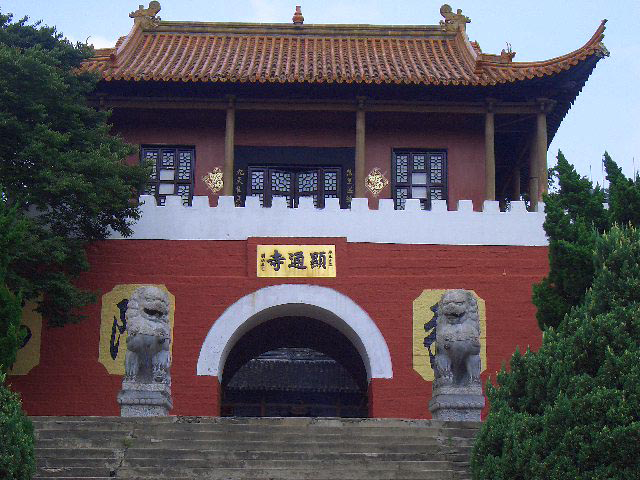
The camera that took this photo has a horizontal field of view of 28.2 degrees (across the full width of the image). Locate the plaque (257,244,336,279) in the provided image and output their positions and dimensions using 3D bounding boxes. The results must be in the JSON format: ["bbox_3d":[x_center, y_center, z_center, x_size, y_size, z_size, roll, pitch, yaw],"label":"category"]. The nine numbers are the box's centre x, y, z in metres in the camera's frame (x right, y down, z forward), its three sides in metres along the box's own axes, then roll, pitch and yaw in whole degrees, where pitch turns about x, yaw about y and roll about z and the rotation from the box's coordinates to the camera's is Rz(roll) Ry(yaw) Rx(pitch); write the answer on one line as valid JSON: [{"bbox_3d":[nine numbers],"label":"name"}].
[{"bbox_3d":[-0.456,0.429,24.831,1.526,0.626,0.100,1,-14,-1],"label":"plaque"}]

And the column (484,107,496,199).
[{"bbox_3d":[3.519,-1.350,26.223,0.200,3.117,0.200,1,-14,-1],"label":"column"}]

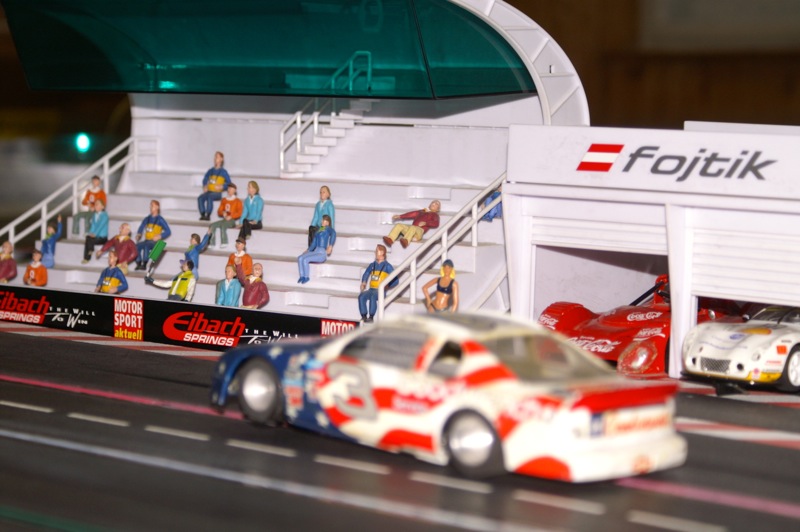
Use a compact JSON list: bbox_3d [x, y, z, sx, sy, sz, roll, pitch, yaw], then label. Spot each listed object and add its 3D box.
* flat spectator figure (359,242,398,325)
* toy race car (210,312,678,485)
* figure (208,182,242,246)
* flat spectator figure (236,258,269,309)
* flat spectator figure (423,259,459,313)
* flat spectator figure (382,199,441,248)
[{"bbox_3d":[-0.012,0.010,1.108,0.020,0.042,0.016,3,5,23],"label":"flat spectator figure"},{"bbox_3d":[0.015,0.049,0.830,0.208,0.055,0.077,7,8,42],"label":"toy race car"},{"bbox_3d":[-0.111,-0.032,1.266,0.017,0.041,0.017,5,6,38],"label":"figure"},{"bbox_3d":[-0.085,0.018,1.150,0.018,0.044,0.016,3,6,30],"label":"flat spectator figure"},{"bbox_3d":[0.022,0.024,1.078,0.019,0.055,0.011,2,5,16],"label":"flat spectator figure"},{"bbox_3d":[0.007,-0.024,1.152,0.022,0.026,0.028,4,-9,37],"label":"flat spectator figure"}]

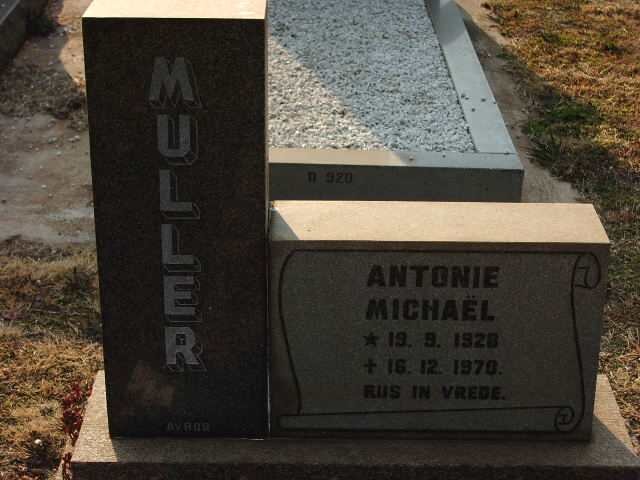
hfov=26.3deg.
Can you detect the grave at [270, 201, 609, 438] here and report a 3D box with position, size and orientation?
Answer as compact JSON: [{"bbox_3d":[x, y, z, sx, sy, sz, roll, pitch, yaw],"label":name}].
[{"bbox_3d":[0.204,0.151,2.530,0.595,0.401,0.180,0,24,0],"label":"grave"}]

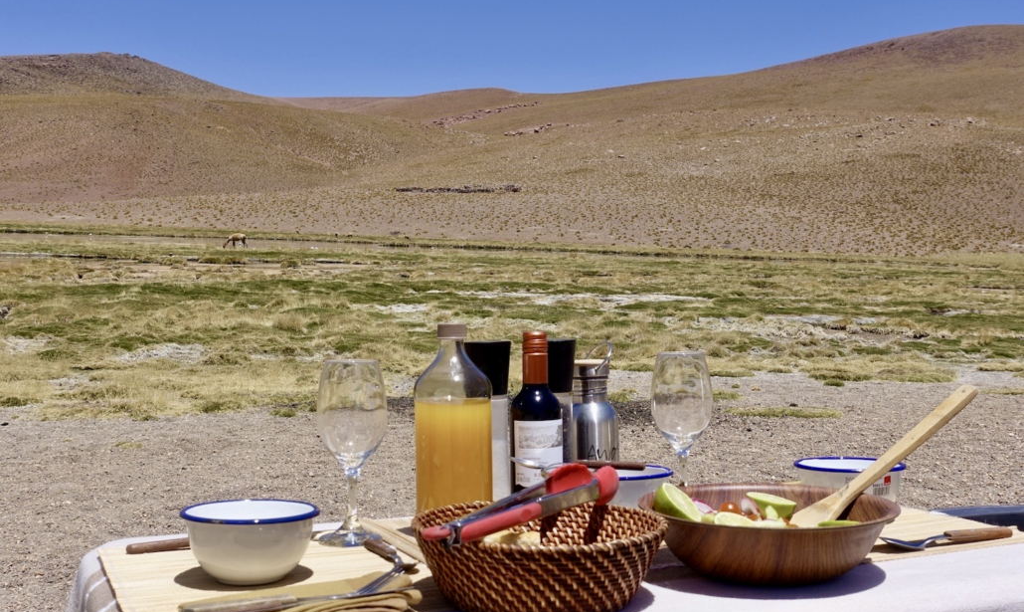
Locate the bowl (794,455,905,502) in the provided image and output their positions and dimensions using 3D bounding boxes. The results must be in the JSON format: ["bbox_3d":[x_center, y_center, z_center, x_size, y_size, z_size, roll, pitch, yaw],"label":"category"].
[{"bbox_3d":[0.421,0.233,1.490,0.137,0.067,0.137,0,0,16],"label":"bowl"}]

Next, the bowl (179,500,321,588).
[{"bbox_3d":[-0.261,0.238,1.190,0.136,0.067,0.136,0,0,-12],"label":"bowl"}]

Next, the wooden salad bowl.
[{"bbox_3d":[0.256,0.233,1.200,0.257,0.070,0.257,0,0,12],"label":"wooden salad bowl"}]

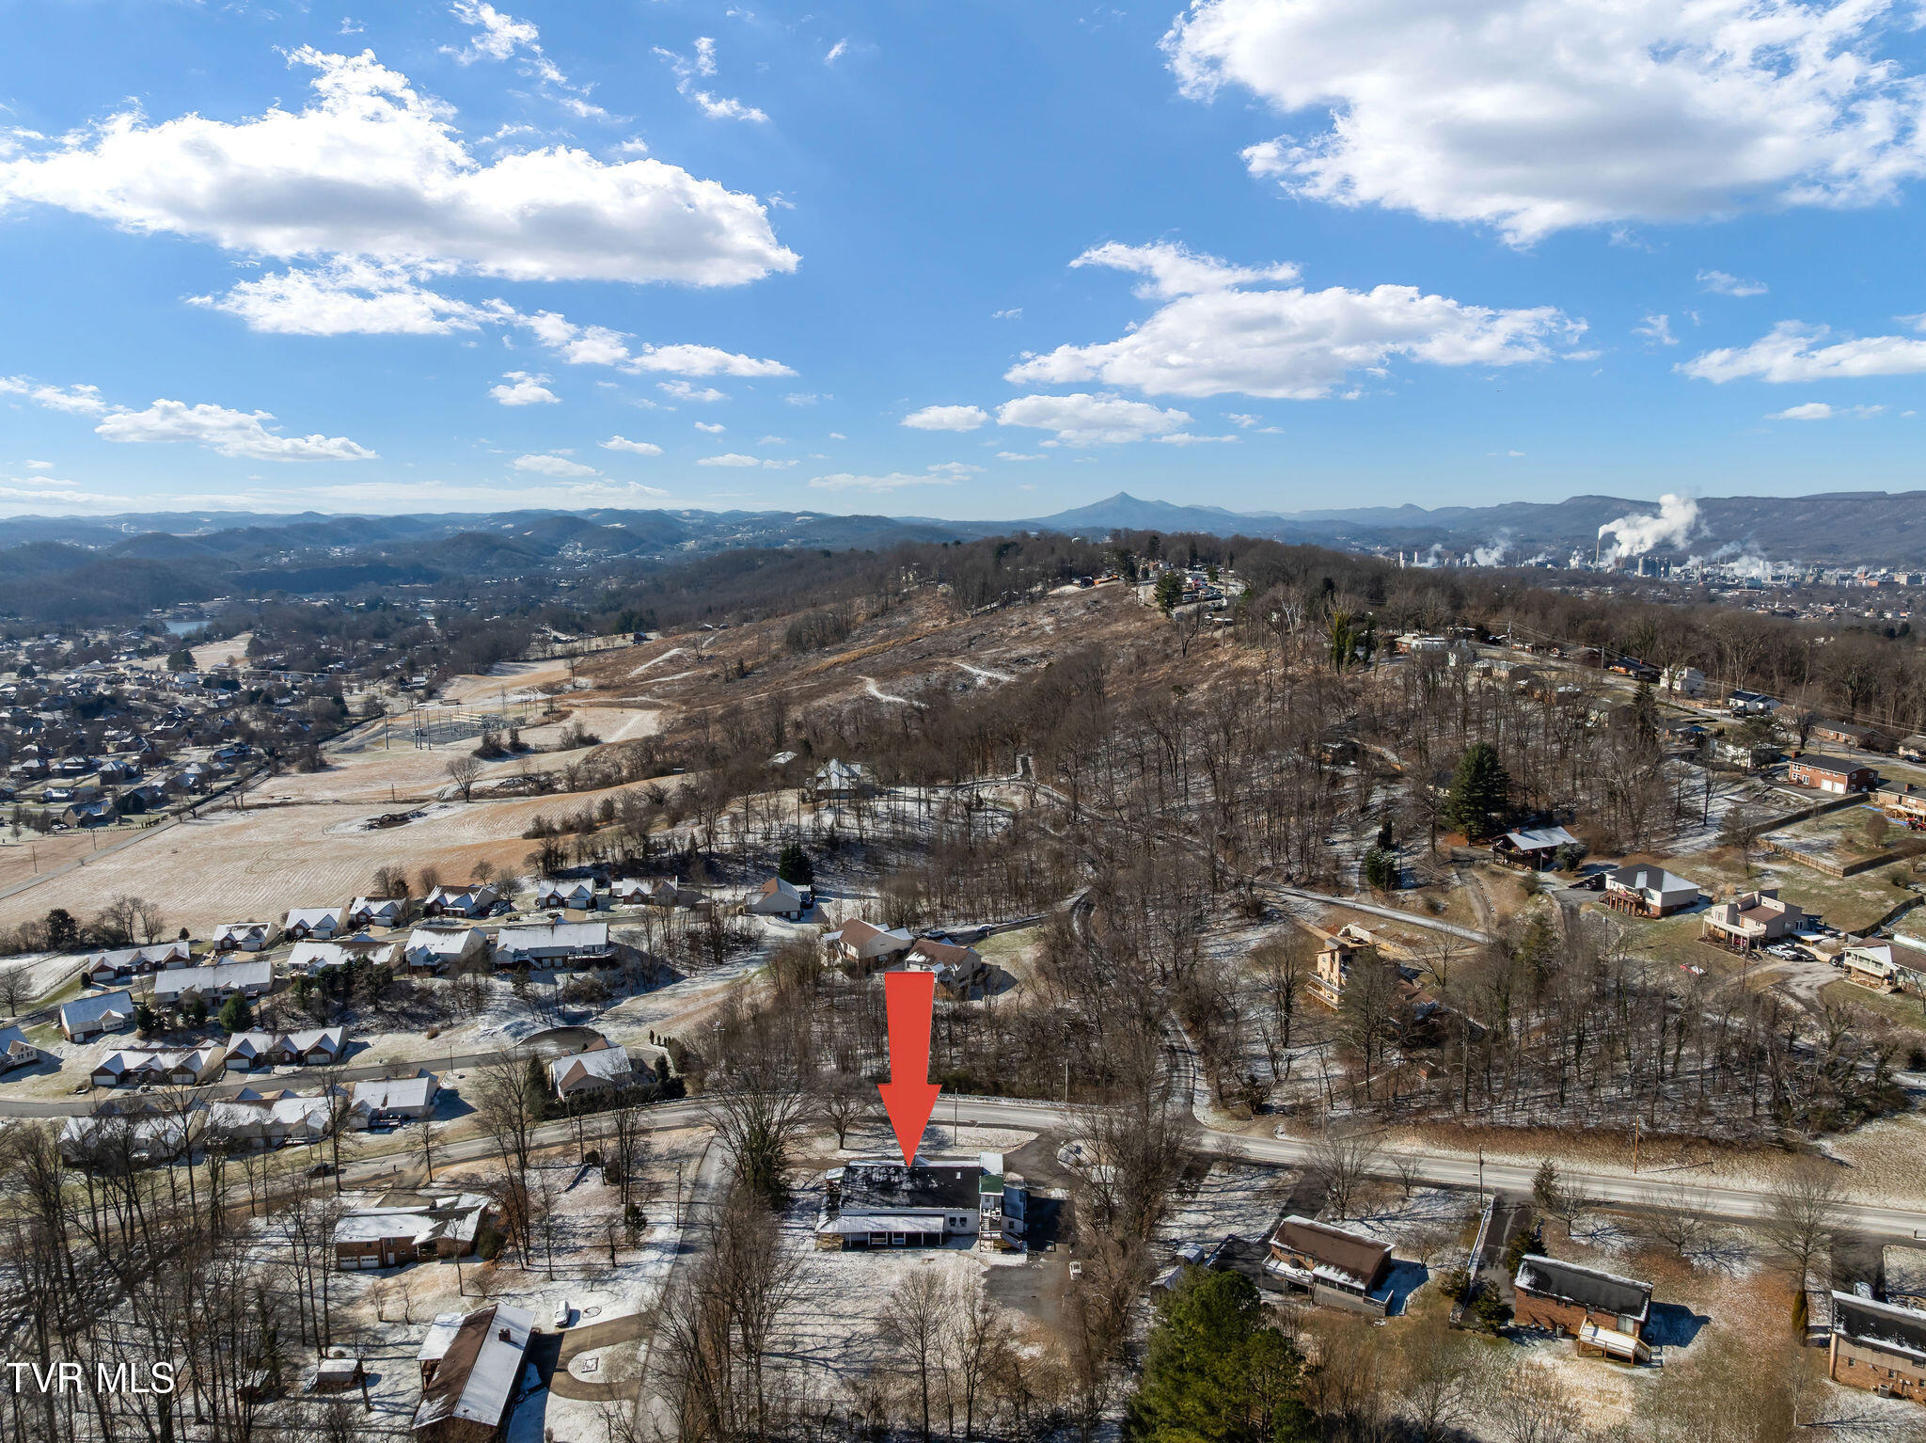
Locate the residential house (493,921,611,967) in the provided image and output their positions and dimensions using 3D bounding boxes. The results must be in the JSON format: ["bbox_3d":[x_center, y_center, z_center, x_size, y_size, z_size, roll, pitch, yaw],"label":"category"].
[{"bbox_3d":[-107.556,57.490,350.121,27.500,8.000,15.000,-2,9,-12],"label":"residential house"}]

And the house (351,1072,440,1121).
[{"bbox_3d":[-114.520,75.610,270.770,13.800,6.200,14.800,-1,9,-9],"label":"house"}]

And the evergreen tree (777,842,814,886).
[{"bbox_3d":[-43.550,37.940,348.000,9.520,12.430,9.520,0,8,0],"label":"evergreen tree"}]

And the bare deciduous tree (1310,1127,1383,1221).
[{"bbox_3d":[56.830,66.970,197.670,10.500,14.950,10.500,0,9,0],"label":"bare deciduous tree"}]

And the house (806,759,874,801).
[{"bbox_3d":[-38.345,18.369,421.698,19.000,10.500,13.500,0,8,0],"label":"house"}]

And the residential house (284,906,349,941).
[{"bbox_3d":[-186.020,58.120,384.000,13.800,7.200,10.800,-1,8,-5],"label":"residential house"}]

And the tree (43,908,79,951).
[{"bbox_3d":[-240.038,54.884,355.454,7.400,11.600,7.400,-6,10,-34],"label":"tree"}]

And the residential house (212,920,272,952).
[{"bbox_3d":[-221.820,65.520,413.280,14.000,5.900,15.500,-2,9,-12],"label":"residential house"}]

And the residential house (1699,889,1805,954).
[{"bbox_3d":[136.800,34.320,231.000,14.000,7.500,9.500,-4,9,-25],"label":"residential house"}]

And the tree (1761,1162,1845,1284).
[{"bbox_3d":[110.430,66.060,175.370,9.630,17.360,9.630,0,9,0],"label":"tree"}]

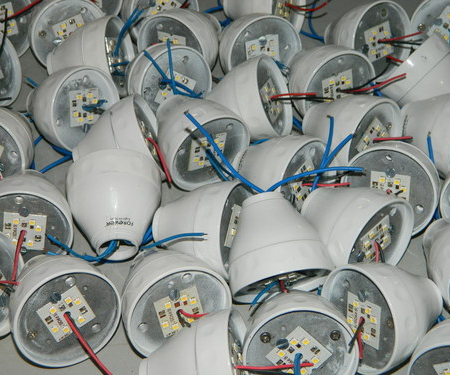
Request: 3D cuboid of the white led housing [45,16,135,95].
[{"bbox_3d":[-0.106,-0.098,0.637,0.056,0.061,0.061,-7,44,16],"label":"white led housing"}]

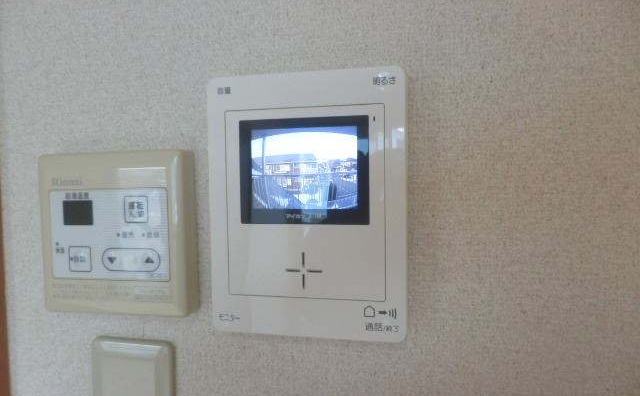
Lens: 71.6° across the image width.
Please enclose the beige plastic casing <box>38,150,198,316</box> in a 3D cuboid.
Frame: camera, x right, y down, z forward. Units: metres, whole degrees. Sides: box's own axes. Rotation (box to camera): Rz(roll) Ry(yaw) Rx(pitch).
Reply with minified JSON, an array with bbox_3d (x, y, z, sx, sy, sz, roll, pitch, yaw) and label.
[{"bbox_3d":[-0.149,0.026,0.330,0.117,0.117,0.021,0,2,11],"label":"beige plastic casing"}]

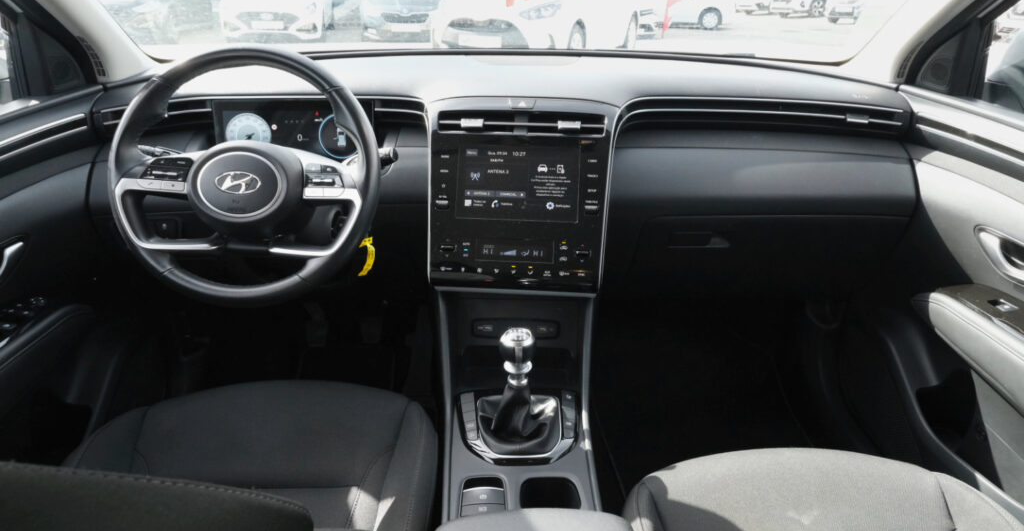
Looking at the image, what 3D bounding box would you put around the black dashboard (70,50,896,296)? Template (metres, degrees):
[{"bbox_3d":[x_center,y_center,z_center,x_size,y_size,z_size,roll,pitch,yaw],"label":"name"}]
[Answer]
[{"bbox_3d":[-0.012,-0.186,1.232,1.430,0.380,0.480,0,24,0],"label":"black dashboard"}]

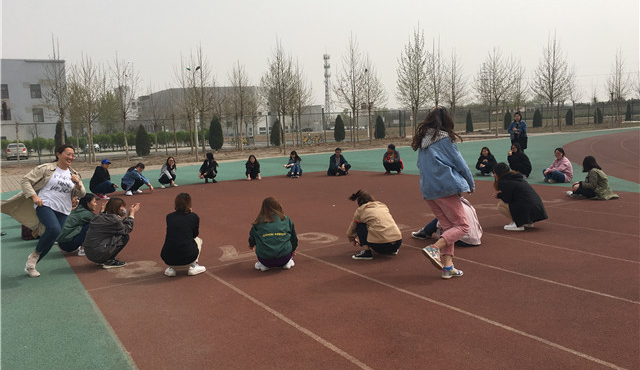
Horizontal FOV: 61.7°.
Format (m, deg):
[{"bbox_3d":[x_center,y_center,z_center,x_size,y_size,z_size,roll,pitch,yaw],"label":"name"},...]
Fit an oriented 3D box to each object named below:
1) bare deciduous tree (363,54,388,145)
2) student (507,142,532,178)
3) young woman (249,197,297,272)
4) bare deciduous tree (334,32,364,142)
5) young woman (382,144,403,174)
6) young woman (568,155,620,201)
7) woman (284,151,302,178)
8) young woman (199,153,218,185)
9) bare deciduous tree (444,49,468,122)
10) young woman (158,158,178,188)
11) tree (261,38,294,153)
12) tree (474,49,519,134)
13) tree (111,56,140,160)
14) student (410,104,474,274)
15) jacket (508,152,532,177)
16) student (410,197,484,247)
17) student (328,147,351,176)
[{"bbox_3d":[3.635,-5.771,36.162,1.750,5.900,1.750,-3,7,0],"label":"bare deciduous tree"},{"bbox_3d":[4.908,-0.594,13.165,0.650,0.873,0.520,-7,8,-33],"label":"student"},{"bbox_3d":[-0.517,0.524,5.964,0.500,0.750,0.580,-2,7,3],"label":"young woman"},{"bbox_3d":[2.049,-6.029,34.149,2.100,7.316,2.100,-3,6,0],"label":"bare deciduous tree"},{"bbox_3d":[2.149,-0.772,15.897,0.560,0.887,0.580,-1,6,11],"label":"young woman"},{"bbox_3d":[4.913,-0.163,9.643,0.840,0.740,0.600,-1,7,16],"label":"young woman"},{"bbox_3d":[-0.815,-0.652,16.500,0.520,0.850,0.720,-2,6,9],"label":"woman"},{"bbox_3d":[-3.343,-0.538,16.150,0.500,0.930,0.600,0,7,20],"label":"young woman"},{"bbox_3d":[10.194,-6.703,39.696,1.800,6.300,1.800,-3,7,0],"label":"bare deciduous tree"},{"bbox_3d":[-4.223,-0.369,15.030,0.520,0.800,0.600,-8,8,-38],"label":"young woman"},{"bbox_3d":[-2.452,-5.109,31.300,2.050,6.600,2.050,-3,6,0],"label":"tree"},{"bbox_3d":[14.154,-7.366,43.000,3.300,7.000,3.300,-3,6,0],"label":"tree"},{"bbox_3d":[-11.274,-4.420,31.000,1.800,6.100,1.800,-3,6,0],"label":"tree"},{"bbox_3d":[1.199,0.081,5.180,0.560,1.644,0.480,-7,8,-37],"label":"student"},{"bbox_3d":[4.931,-0.543,13.094,0.520,0.620,0.500,-7,8,-30],"label":"jacket"},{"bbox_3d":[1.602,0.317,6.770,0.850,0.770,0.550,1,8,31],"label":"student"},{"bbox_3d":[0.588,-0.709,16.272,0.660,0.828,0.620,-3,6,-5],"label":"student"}]

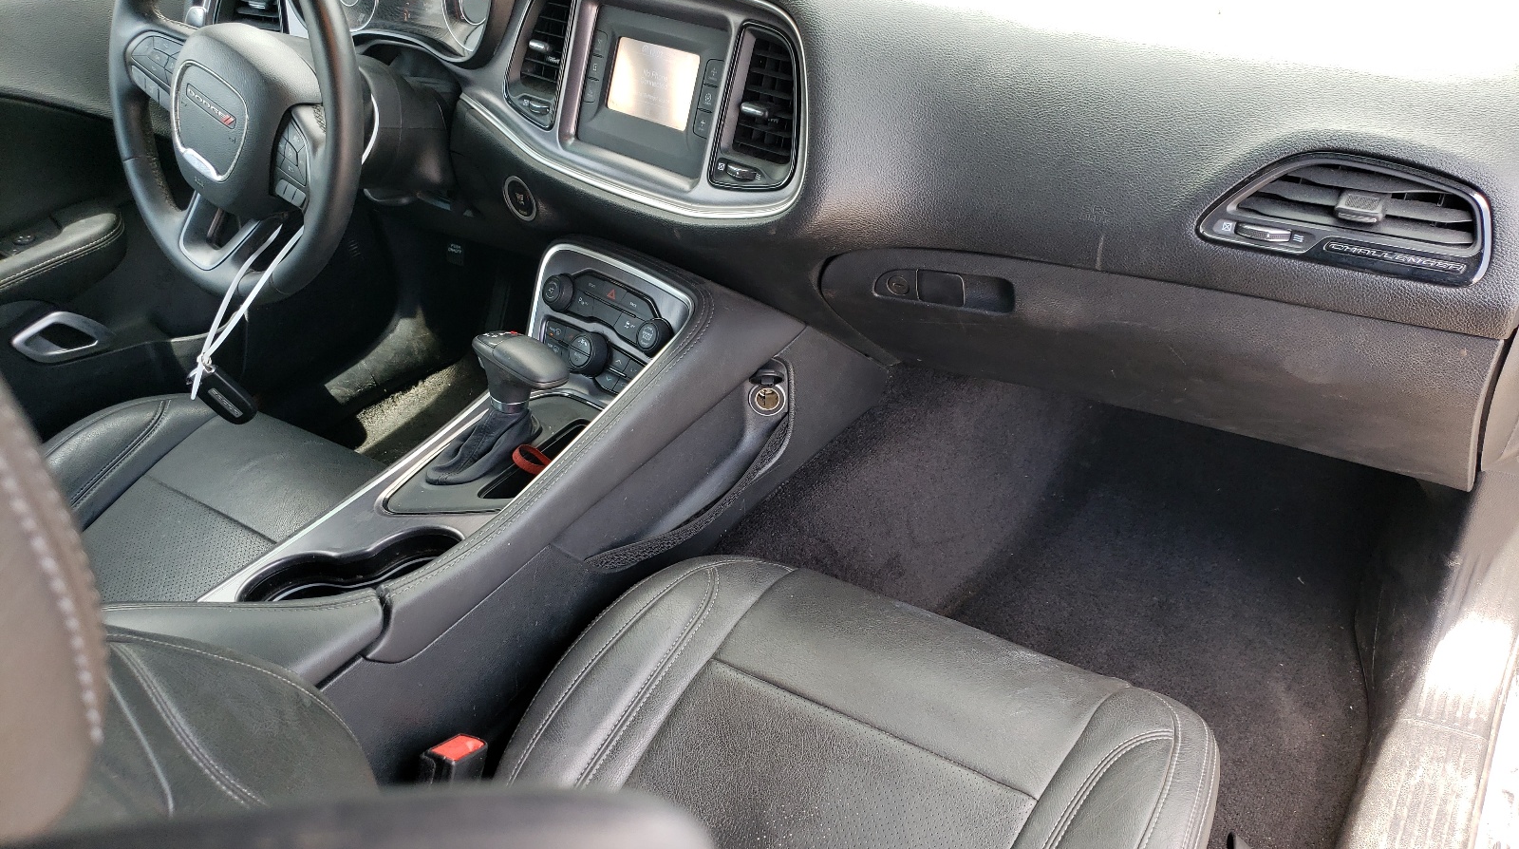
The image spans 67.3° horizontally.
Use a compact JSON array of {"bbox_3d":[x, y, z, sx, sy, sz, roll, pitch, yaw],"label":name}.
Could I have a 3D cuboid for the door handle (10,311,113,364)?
[{"bbox_3d":[-0.845,-0.104,1.387,0.030,0.057,0.108,19,44,29],"label":"door handle"}]

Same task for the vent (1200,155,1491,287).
[{"bbox_3d":[0.404,-0.147,0.796,0.180,0.079,0.051,19,29,29],"label":"vent"}]

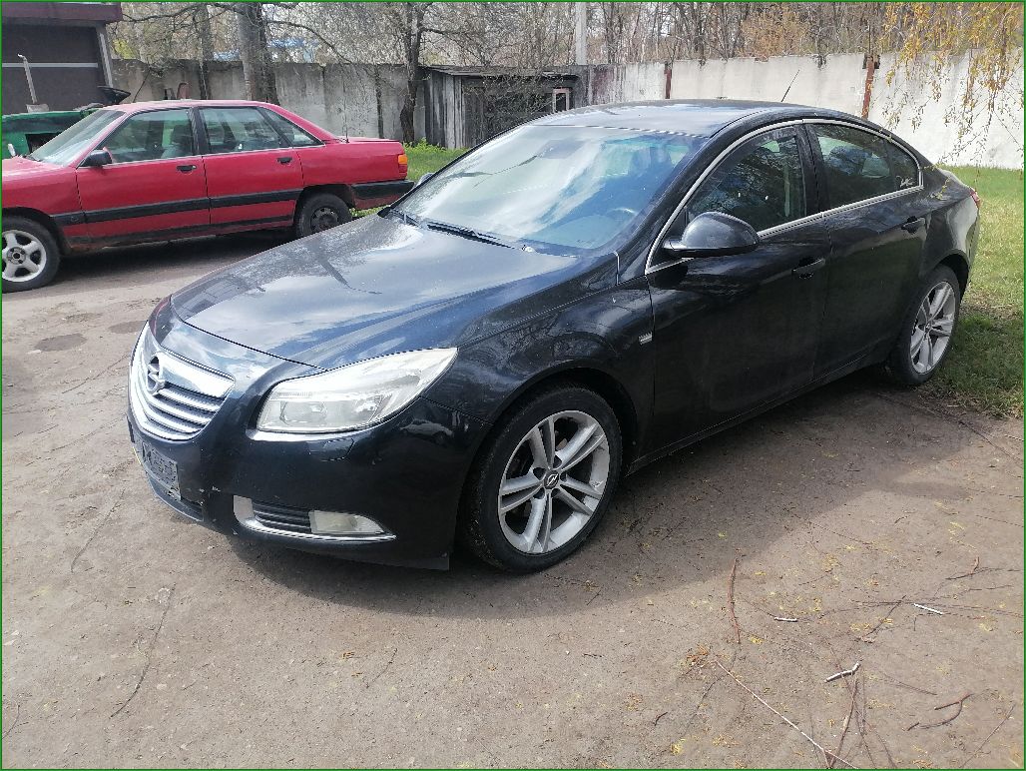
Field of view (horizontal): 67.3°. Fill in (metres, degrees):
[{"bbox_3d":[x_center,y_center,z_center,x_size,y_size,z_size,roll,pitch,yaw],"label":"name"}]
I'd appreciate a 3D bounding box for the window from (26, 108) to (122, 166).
[{"bbox_3d":[-3.832,-2.167,6.675,1.420,0.085,0.799,23,66,45],"label":"window"}]

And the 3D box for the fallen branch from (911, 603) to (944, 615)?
[{"bbox_3d":[1.307,0.702,2.422,0.094,0.012,0.011,15,25,38],"label":"fallen branch"}]

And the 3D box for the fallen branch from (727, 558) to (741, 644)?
[{"bbox_3d":[0.719,0.686,2.504,0.037,0.016,0.472,4,21,14],"label":"fallen branch"}]

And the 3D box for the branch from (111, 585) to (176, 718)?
[{"bbox_3d":[-1.106,0.788,2.370,0.044,0.012,0.623,-4,20,-7],"label":"branch"}]

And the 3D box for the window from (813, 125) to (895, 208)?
[{"bbox_3d":[1.603,-1.035,3.560,0.700,0.359,0.051,-16,4,-36],"label":"window"}]

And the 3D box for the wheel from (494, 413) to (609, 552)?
[{"bbox_3d":[0.093,0.308,2.650,0.505,0.505,0.200,-17,25,-36],"label":"wheel"}]

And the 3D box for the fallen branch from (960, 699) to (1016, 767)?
[{"bbox_3d":[1.204,0.879,1.941,0.332,0.010,0.013,-17,25,-36],"label":"fallen branch"}]

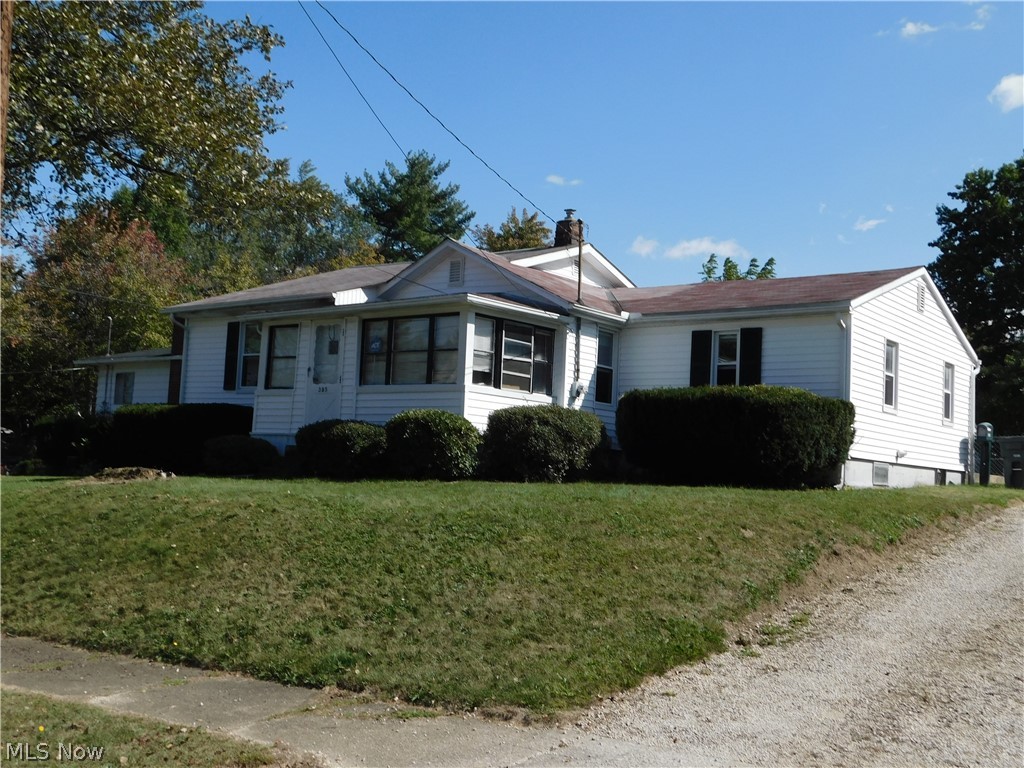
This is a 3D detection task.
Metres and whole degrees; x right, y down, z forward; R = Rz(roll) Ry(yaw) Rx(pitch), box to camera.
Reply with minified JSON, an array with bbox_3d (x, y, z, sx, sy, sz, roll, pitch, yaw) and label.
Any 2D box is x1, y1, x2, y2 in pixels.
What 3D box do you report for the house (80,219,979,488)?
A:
[{"bbox_3d":[-0.841,-0.520,25.541,19.900,5.750,13.000,-1,-7,38],"label":"house"}]

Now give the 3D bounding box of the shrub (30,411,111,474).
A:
[{"bbox_3d":[-10.848,1.450,26.166,1.750,1.581,1.600,-1,-7,38],"label":"shrub"}]

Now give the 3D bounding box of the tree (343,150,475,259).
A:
[{"bbox_3d":[-5.118,-3.411,49.317,7.800,15.182,7.800,-1,-7,38],"label":"tree"}]

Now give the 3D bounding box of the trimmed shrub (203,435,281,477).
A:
[{"bbox_3d":[-5.003,1.332,19.694,1.300,0.787,1.250,-1,-7,38],"label":"trimmed shrub"}]

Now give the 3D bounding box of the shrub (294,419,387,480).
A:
[{"bbox_3d":[-2.890,1.104,17.942,1.500,1.034,1.400,3,-5,0],"label":"shrub"}]

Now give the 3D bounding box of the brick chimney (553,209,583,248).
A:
[{"bbox_3d":[1.311,-3.640,25.083,0.480,0.989,0.470,-1,-7,38],"label":"brick chimney"}]

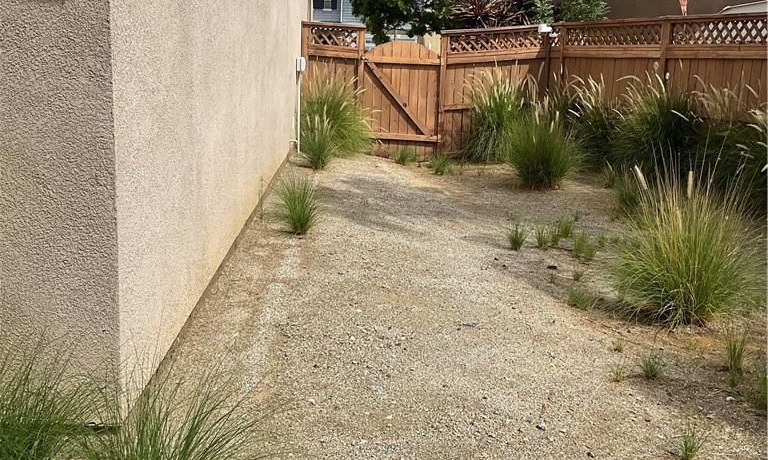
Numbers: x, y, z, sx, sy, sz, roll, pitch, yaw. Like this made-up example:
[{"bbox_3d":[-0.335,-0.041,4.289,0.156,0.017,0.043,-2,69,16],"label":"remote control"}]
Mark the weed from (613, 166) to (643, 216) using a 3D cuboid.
[{"bbox_3d":[2.572,-0.408,9.006,0.348,0.519,0.321,5,11,16],"label":"weed"}]

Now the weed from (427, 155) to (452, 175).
[{"bbox_3d":[0.717,-0.855,11.087,0.334,0.203,0.295,3,11,4],"label":"weed"}]

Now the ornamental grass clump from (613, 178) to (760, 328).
[{"bbox_3d":[1.856,0.103,5.247,0.932,0.890,0.858,6,12,20],"label":"ornamental grass clump"}]

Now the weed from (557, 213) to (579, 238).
[{"bbox_3d":[1.554,-0.040,7.267,0.186,0.157,0.164,4,11,12],"label":"weed"}]

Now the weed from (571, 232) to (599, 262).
[{"bbox_3d":[1.502,0.121,6.396,0.193,0.180,0.170,5,11,13],"label":"weed"}]

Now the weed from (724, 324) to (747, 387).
[{"bbox_3d":[1.627,0.572,3.981,0.111,0.249,0.103,7,12,23],"label":"weed"}]

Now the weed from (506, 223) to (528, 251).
[{"bbox_3d":[1.106,0.051,7.110,0.183,0.229,0.168,4,11,9],"label":"weed"}]

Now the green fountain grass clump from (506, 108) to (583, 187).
[{"bbox_3d":[2.049,-1.072,11.021,1.011,1.021,0.930,4,11,10],"label":"green fountain grass clump"}]

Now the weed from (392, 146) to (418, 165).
[{"bbox_3d":[0.326,-1.136,13.018,0.395,0.263,0.364,2,11,1],"label":"weed"}]

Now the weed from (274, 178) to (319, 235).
[{"bbox_3d":[-0.713,-0.189,6.993,0.356,0.406,0.314,1,11,-6],"label":"weed"}]

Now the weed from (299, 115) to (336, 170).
[{"bbox_3d":[-0.906,-1.214,11.870,0.501,0.762,0.461,1,11,-4],"label":"weed"}]

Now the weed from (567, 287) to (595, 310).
[{"bbox_3d":[1.243,0.425,5.428,0.178,0.140,0.163,5,11,13],"label":"weed"}]

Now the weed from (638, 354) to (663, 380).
[{"bbox_3d":[1.309,0.666,4.213,0.118,0.134,0.109,6,11,18],"label":"weed"}]

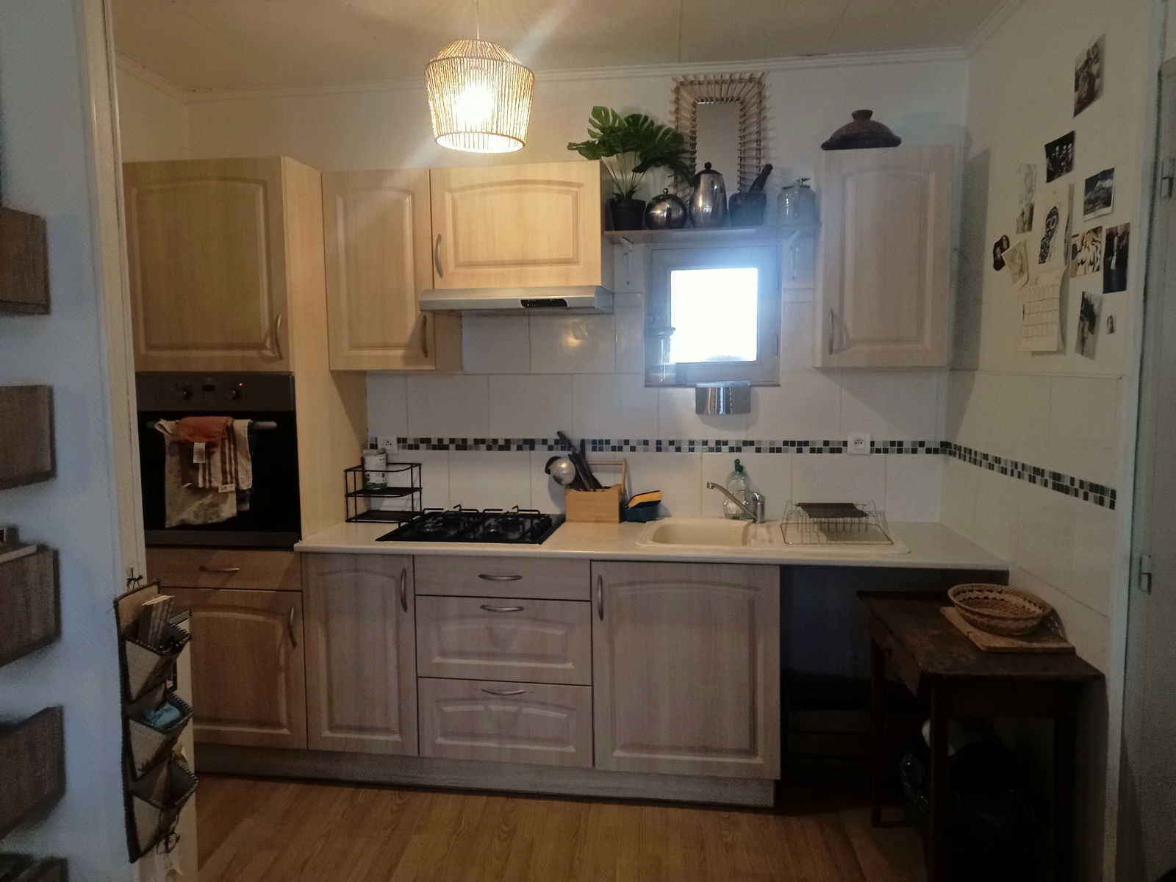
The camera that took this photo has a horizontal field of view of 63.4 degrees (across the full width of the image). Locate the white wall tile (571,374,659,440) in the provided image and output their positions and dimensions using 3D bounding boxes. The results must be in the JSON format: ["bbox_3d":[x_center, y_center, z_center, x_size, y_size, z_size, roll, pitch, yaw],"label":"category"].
[{"bbox_3d":[0.105,-0.130,3.593,0.330,0.251,0.010,0,5,10],"label":"white wall tile"}]

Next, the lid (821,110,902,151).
[{"bbox_3d":[0.926,-1.045,3.217,0.264,0.144,0.264,0,6,10],"label":"lid"}]

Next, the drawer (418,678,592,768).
[{"bbox_3d":[-0.242,0.921,3.401,0.600,0.276,0.482,0,5,10],"label":"drawer"}]

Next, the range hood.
[{"bbox_3d":[-0.235,-0.498,3.403,0.601,0.086,0.471,0,5,10],"label":"range hood"}]

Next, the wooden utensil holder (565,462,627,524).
[{"bbox_3d":[0.029,0.187,3.577,0.218,0.218,0.148,0,6,10],"label":"wooden utensil holder"}]

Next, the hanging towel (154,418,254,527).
[{"bbox_3d":[-1.286,0.107,3.204,0.343,0.367,0.085,0,5,9],"label":"hanging towel"}]

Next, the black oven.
[{"bbox_3d":[-1.239,0.041,3.493,0.596,0.591,0.560,0,5,9],"label":"black oven"}]

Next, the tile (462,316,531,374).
[{"bbox_3d":[-0.388,-0.386,3.691,0.332,0.250,0.010,0,5,9],"label":"tile"}]

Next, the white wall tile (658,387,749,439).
[{"bbox_3d":[0.435,-0.104,3.584,0.330,0.197,0.010,0,6,10],"label":"white wall tile"}]

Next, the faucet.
[{"bbox_3d":[0.532,0.219,3.409,0.226,0.151,0.050,-1,5,-8],"label":"faucet"}]

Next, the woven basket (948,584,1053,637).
[{"bbox_3d":[1.120,0.464,2.583,0.250,0.074,0.364,0,5,9],"label":"woven basket"}]

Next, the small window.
[{"bbox_3d":[0.474,-0.478,3.603,0.502,0.534,0.120,0,5,9],"label":"small window"}]

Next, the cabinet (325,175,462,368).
[{"bbox_3d":[-0.717,-0.618,3.551,0.401,0.701,0.325,0,5,10],"label":"cabinet"}]

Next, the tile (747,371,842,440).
[{"bbox_3d":[0.759,-0.127,3.500,0.332,0.254,0.020,0,5,10],"label":"tile"}]

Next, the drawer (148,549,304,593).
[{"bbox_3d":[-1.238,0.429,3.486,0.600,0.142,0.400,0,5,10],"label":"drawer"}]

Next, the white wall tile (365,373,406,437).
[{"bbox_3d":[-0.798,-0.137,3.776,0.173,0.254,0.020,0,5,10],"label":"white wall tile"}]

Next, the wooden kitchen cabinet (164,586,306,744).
[{"bbox_3d":[-1.220,0.760,3.593,0.596,0.558,0.560,0,6,10],"label":"wooden kitchen cabinet"}]

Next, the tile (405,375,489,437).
[{"bbox_3d":[-0.550,-0.136,3.747,0.330,0.249,0.010,0,6,10],"label":"tile"}]

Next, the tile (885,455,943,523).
[{"bbox_3d":[1.172,0.172,3.431,0.190,0.251,0.010,0,5,10],"label":"tile"}]

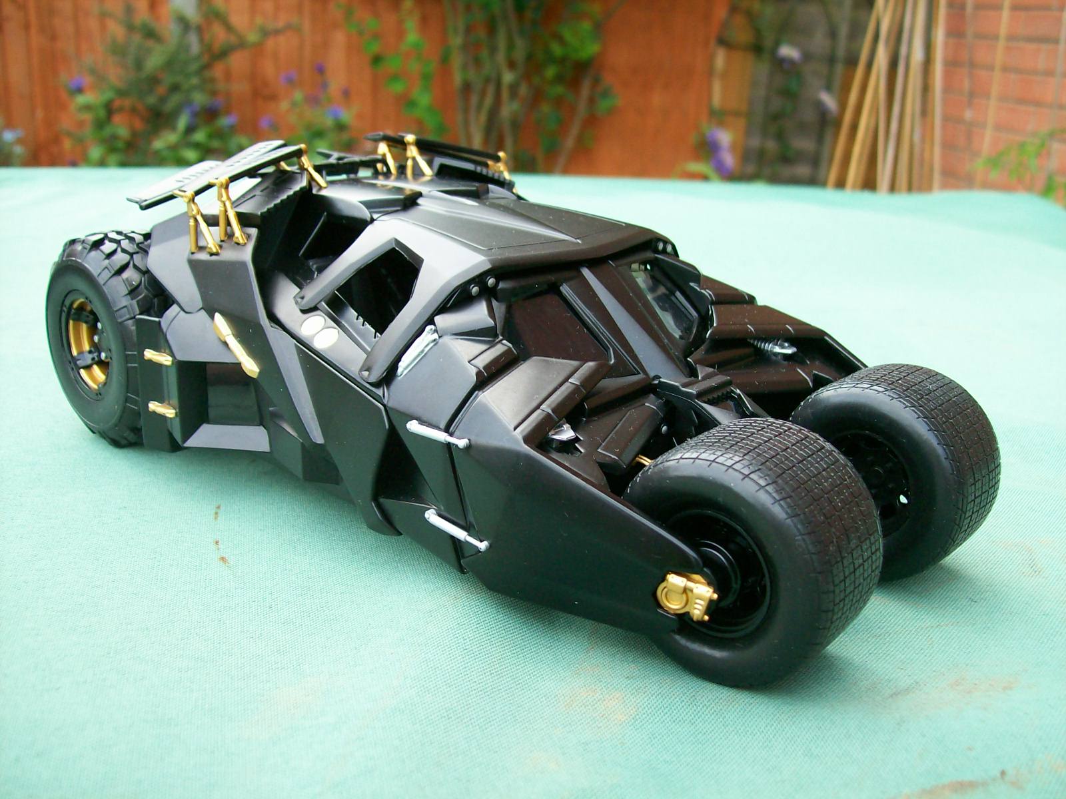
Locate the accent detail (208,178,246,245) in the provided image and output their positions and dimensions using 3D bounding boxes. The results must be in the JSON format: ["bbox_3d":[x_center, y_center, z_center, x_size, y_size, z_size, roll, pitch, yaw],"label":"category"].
[{"bbox_3d":[-0.084,-0.052,0.306,0.017,0.019,0.004,22,27,39],"label":"accent detail"}]

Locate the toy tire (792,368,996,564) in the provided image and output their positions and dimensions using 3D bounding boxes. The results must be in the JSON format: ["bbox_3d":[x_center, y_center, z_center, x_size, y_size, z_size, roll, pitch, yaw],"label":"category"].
[{"bbox_3d":[0.089,0.018,0.282,0.053,0.053,0.030,22,27,39],"label":"toy tire"}]

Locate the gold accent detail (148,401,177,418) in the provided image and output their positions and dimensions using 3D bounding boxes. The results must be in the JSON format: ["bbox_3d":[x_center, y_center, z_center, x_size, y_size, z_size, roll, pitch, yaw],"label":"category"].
[{"bbox_3d":[-0.098,0.003,0.292,0.014,0.003,0.003,22,27,39],"label":"gold accent detail"}]

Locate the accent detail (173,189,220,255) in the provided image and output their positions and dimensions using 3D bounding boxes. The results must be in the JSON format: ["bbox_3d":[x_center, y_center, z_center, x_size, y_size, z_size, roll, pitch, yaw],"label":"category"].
[{"bbox_3d":[-0.095,-0.050,0.312,0.024,0.018,0.004,22,27,39],"label":"accent detail"}]

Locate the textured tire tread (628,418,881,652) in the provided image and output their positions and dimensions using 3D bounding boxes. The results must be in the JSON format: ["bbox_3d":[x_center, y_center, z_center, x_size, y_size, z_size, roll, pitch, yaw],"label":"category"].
[{"bbox_3d":[0.046,0.032,0.238,0.053,0.053,0.030,22,27,39],"label":"textured tire tread"}]

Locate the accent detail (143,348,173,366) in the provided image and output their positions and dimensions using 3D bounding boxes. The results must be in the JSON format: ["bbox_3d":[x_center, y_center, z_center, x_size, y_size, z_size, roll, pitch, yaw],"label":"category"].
[{"bbox_3d":[-0.097,-0.011,0.288,0.015,0.003,0.003,22,27,39],"label":"accent detail"}]

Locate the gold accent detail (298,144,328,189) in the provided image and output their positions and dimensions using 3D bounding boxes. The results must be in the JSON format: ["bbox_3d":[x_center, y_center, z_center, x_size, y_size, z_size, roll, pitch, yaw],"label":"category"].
[{"bbox_3d":[-0.066,-0.070,0.331,0.015,0.013,0.004,22,27,39],"label":"gold accent detail"}]

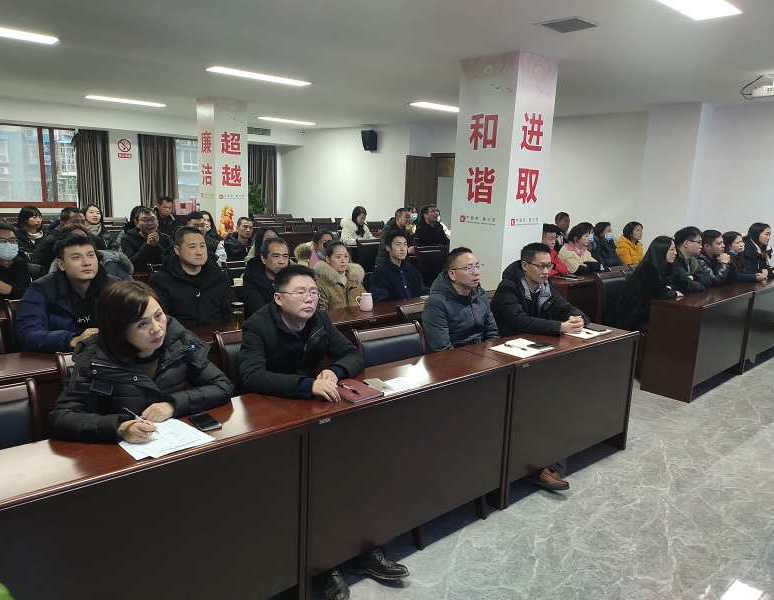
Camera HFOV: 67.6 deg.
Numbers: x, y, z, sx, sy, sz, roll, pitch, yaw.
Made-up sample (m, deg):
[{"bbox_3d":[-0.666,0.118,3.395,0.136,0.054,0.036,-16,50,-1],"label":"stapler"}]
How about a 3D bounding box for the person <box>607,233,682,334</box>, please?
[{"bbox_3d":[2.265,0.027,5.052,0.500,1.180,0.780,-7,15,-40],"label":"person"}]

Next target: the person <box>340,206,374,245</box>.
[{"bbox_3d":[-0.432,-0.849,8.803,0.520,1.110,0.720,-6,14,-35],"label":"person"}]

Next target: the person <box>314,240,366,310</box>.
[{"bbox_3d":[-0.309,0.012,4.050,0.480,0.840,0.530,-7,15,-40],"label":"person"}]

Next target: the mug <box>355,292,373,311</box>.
[{"bbox_3d":[-0.153,0.010,3.782,0.110,0.108,0.083,2,12,-2],"label":"mug"}]

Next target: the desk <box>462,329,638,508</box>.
[{"bbox_3d":[0.964,0.608,3.423,1.185,0.775,0.390,-8,14,-38],"label":"desk"}]

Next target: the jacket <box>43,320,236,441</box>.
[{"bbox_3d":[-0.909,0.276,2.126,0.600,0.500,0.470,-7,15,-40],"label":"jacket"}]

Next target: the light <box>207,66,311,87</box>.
[{"bbox_3d":[-1.396,-2.486,6.444,1.200,0.060,0.300,-7,15,-40],"label":"light"}]

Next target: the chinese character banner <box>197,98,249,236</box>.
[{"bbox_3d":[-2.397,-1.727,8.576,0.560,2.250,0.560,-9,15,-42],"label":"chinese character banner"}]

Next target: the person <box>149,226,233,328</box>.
[{"bbox_3d":[-1.179,0.226,3.639,0.800,1.340,0.600,12,15,42],"label":"person"}]

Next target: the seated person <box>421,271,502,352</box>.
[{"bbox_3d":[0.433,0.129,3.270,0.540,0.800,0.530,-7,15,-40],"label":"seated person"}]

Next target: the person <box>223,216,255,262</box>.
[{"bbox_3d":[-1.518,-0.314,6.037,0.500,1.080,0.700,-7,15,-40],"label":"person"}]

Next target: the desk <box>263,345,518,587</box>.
[{"bbox_3d":[0.045,0.716,2.617,1.180,0.768,0.360,-7,15,-40],"label":"desk"}]

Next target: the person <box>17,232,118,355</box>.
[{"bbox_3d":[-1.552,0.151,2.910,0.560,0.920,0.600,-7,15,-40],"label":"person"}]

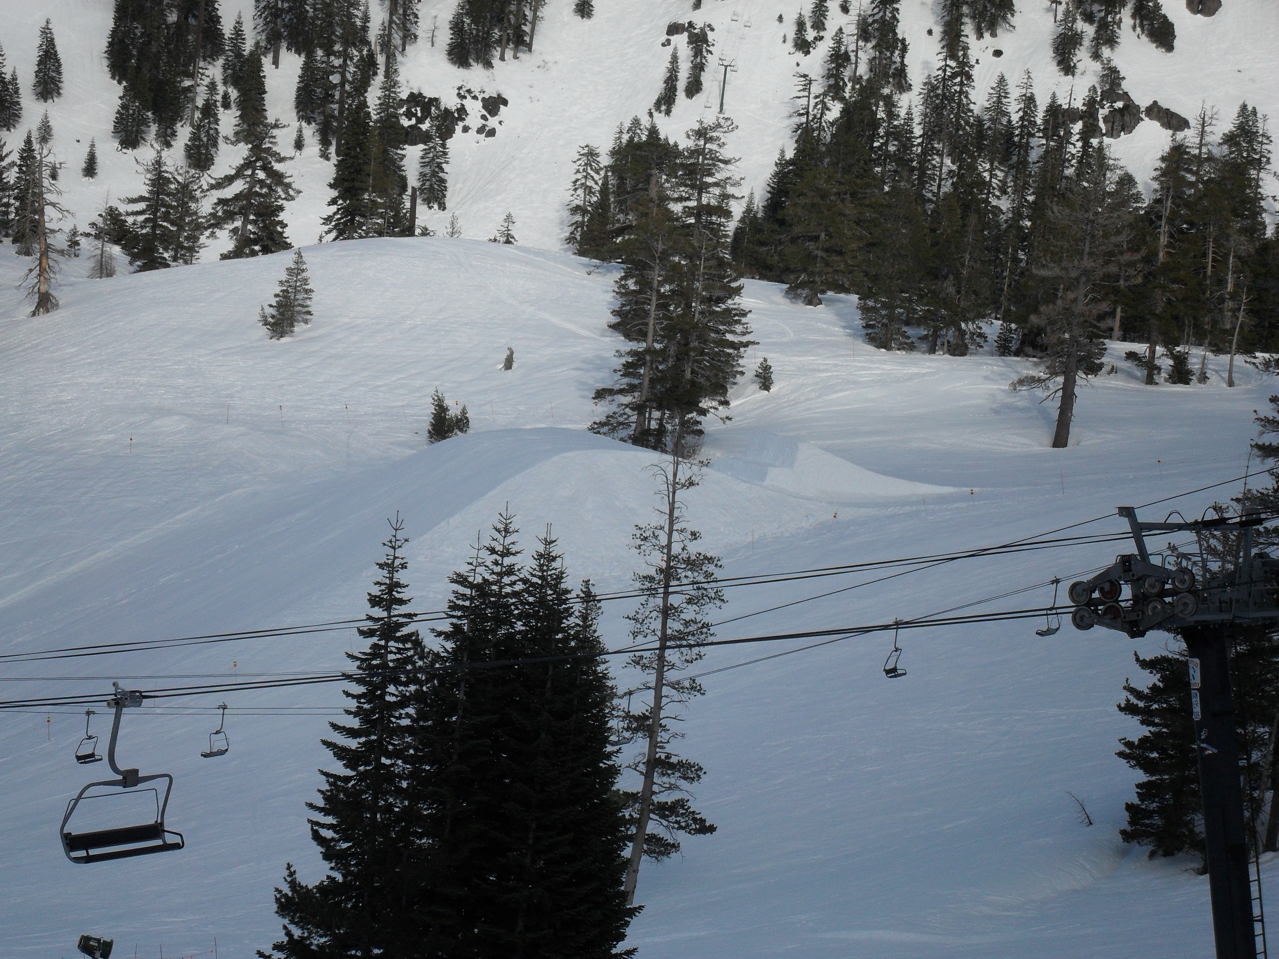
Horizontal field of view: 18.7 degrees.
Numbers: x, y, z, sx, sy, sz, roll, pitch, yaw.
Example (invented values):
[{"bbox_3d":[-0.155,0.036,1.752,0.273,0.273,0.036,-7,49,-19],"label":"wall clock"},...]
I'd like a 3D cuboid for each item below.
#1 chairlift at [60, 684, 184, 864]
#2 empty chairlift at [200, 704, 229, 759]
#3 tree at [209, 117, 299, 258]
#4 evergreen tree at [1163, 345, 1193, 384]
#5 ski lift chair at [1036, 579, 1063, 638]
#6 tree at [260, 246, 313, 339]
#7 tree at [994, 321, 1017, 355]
[{"bbox_3d":[-9.645,5.467,72.500,0.750,3.200,2.950,6,4,32],"label":"chairlift"},{"bbox_3d":[-22.875,13.558,209.000,0.700,2.780,2.050,6,3,22],"label":"empty chairlift"},{"bbox_3d":[-43.344,-33.083,440.000,10.190,15.980,9.890,4,3,0],"label":"tree"},{"bbox_3d":[46.588,-9.922,335.000,2.660,3.370,2.580,4,3,0],"label":"evergreen tree"},{"bbox_3d":[20.359,6.380,193.000,0.700,2.780,2.050,6,3,22],"label":"ski lift chair"},{"bbox_3d":[-34.581,-18.493,383.000,5.330,8.890,5.170,4,3,0],"label":"tree"},{"bbox_3d":[32.312,-12.464,342.000,2.030,3.000,1.970,4,3,0],"label":"tree"}]

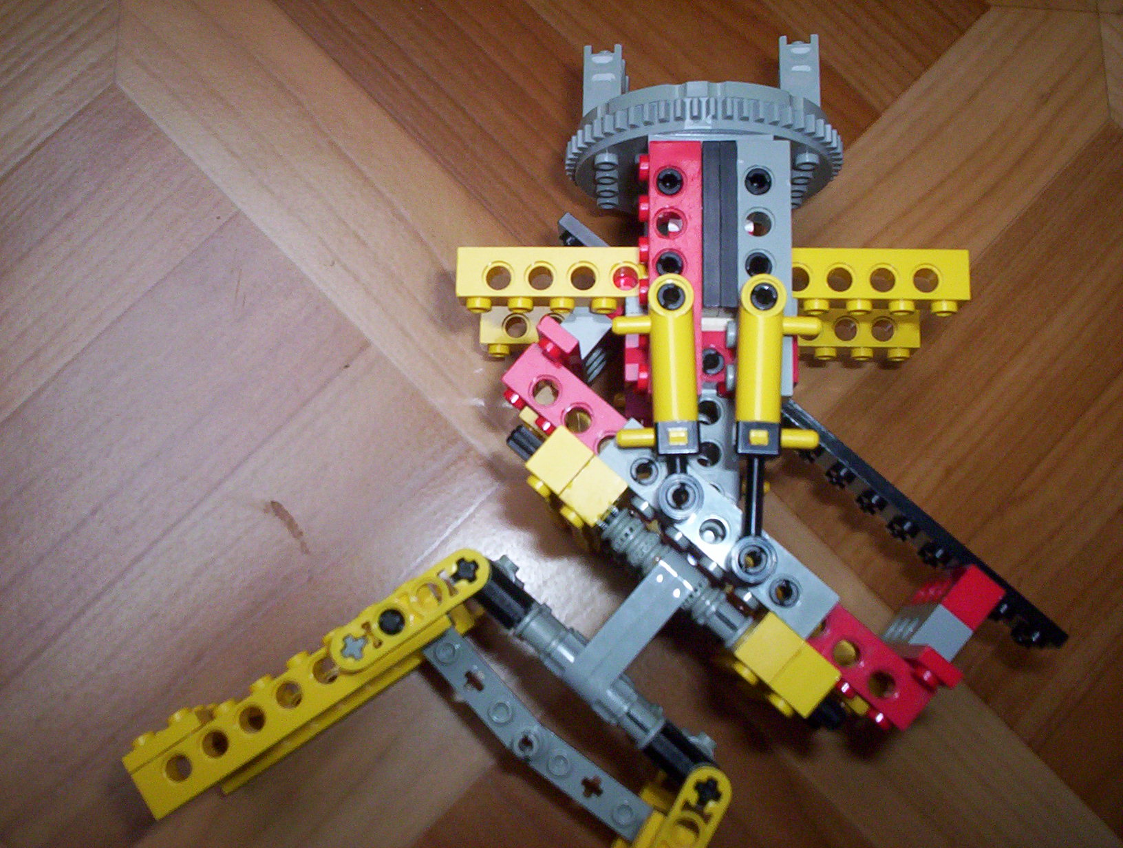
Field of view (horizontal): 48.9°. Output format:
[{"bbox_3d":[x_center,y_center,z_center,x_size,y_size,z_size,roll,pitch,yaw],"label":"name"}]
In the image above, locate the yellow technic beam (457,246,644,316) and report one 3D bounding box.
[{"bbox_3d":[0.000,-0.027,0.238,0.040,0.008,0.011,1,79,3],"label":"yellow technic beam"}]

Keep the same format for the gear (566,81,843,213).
[{"bbox_3d":[0.029,-0.054,0.257,0.058,0.058,0.011,1,79,3],"label":"gear"}]

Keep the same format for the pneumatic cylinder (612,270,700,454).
[{"bbox_3d":[0.016,-0.010,0.216,0.014,0.008,0.032,-2,79,3],"label":"pneumatic cylinder"}]

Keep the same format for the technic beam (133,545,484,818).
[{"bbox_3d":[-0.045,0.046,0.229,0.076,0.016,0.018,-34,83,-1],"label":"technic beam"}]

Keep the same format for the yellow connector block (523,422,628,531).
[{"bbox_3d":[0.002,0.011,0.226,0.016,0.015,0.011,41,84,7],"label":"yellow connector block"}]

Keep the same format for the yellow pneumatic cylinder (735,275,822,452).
[{"bbox_3d":[0.038,-0.010,0.215,0.014,0.008,0.032,3,79,4],"label":"yellow pneumatic cylinder"}]

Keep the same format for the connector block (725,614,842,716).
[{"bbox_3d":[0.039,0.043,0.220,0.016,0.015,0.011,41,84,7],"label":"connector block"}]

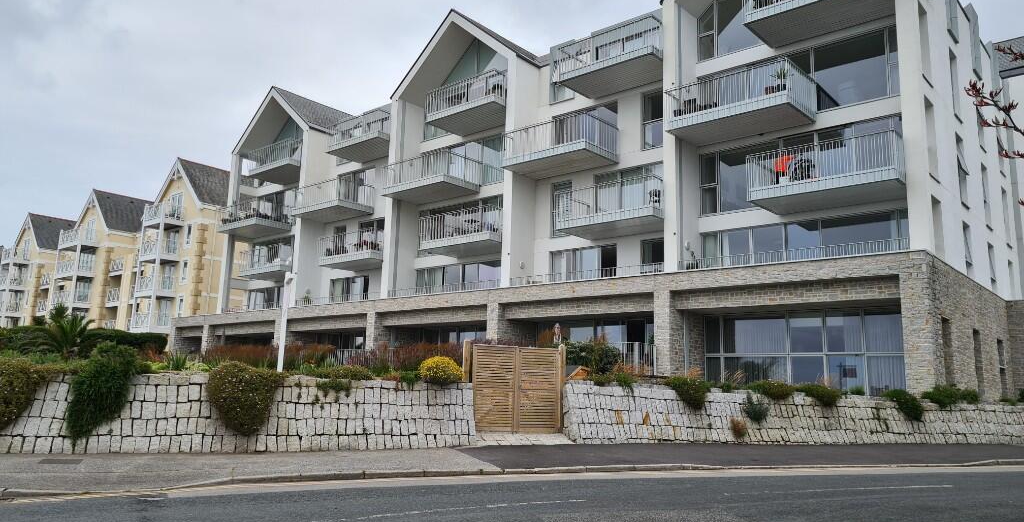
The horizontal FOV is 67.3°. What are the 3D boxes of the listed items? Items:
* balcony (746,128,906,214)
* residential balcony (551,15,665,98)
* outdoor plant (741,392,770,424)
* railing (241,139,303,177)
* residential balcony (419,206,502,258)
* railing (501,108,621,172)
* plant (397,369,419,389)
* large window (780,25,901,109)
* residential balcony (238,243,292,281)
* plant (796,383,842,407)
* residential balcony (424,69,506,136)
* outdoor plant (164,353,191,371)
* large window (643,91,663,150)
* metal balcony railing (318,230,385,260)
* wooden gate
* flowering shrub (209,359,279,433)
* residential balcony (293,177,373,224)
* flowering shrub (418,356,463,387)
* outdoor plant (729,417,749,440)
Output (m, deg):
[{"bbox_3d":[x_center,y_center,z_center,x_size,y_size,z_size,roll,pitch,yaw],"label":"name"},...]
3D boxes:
[{"bbox_3d":[10.364,-2.769,25.026,4.641,1.544,2.394,-7,-13,41],"label":"balcony"},{"bbox_3d":[4.263,-7.796,30.018,4.201,1.464,2.250,-7,-13,40],"label":"residential balcony"},{"bbox_3d":[5.224,3.143,16.500,0.560,0.652,0.420,5,-11,-19],"label":"outdoor plant"},{"bbox_3d":[-13.955,-6.067,47.364,4.515,1.575,2.310,-7,-13,41],"label":"railing"},{"bbox_3d":[-1.630,-1.176,32.932,4.095,1.453,2.243,-7,-13,40],"label":"residential balcony"},{"bbox_3d":[2.053,-4.818,32.868,4.441,1.575,2.394,-7,-13,41],"label":"railing"},{"bbox_3d":[-2.120,2.404,15.600,0.440,0.380,0.400,4,-10,-15],"label":"plant"},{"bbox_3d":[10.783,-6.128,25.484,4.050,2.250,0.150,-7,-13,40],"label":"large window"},{"bbox_3d":[-12.902,0.212,42.604,4.192,1.453,2.243,-7,-13,40],"label":"residential balcony"},{"bbox_3d":[7.037,3.078,17.600,0.968,0.505,0.650,5,-11,-19],"label":"plant"},{"bbox_3d":[-1.661,-7.474,36.728,4.494,1.565,2.394,-7,-13,41],"label":"residential balcony"},{"bbox_3d":[-6.263,1.882,14.400,0.500,0.420,0.480,6,-11,-24],"label":"outdoor plant"},{"bbox_3d":[5.901,-5.796,31.318,1.365,2.520,0.157,-7,-13,41],"label":"large window"},{"bbox_3d":[-7.262,-0.631,37.794,4.095,1.170,2.243,-7,-13,40],"label":"metal balcony railing"},{"bbox_3d":[0.144,2.716,16.217,1.860,1.800,0.090,4,-10,-14],"label":"wooden gate"},{"bbox_3d":[-4.941,2.521,14.100,1.350,1.380,1.000,6,-11,-24],"label":"flowering shrub"},{"bbox_3d":[-10.049,-3.362,43.380,4.379,1.544,2.394,-7,-13,41],"label":"residential balcony"},{"bbox_3d":[-1.471,2.221,15.600,0.858,0.578,0.800,5,-11,-17],"label":"flowering shrub"},{"bbox_3d":[5.272,3.898,17.900,0.480,0.480,0.360,7,-11,-28],"label":"outdoor plant"}]

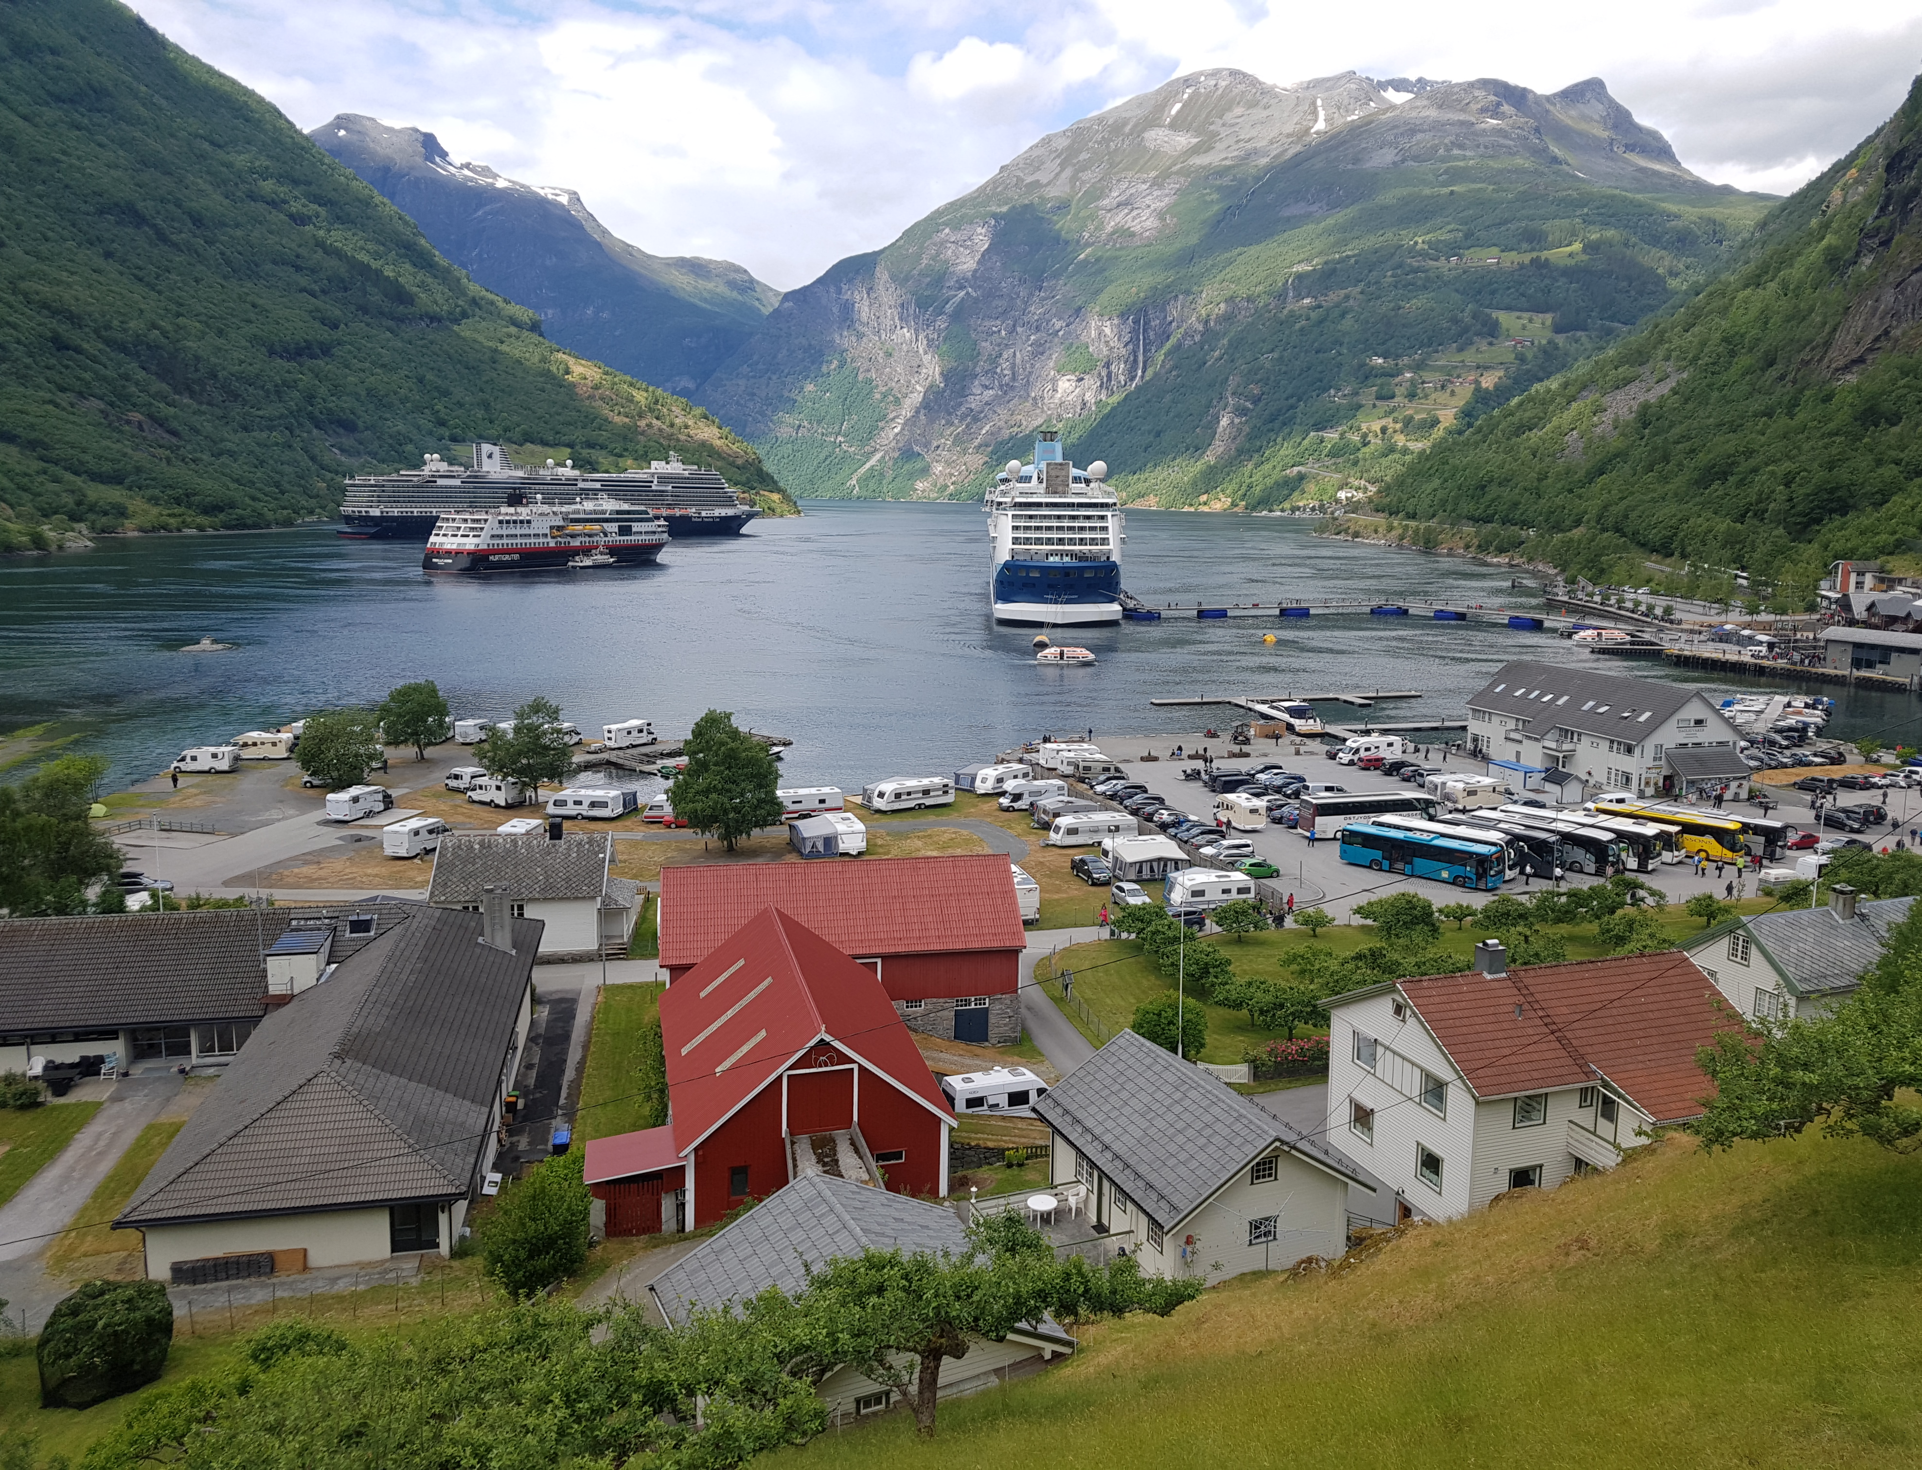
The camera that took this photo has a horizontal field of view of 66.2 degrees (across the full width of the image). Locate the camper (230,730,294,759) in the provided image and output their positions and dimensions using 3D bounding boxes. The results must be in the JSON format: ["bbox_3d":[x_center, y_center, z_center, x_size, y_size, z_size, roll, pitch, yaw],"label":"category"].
[{"bbox_3d":[-83.325,1.232,175.686,6.600,3.000,2.300,0,10,-2],"label":"camper"}]

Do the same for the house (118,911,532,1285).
[{"bbox_3d":[-28.492,14.647,72.701,12.328,5.512,36.363,-2,10,-12],"label":"house"}]

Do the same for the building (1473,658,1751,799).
[{"bbox_3d":[71.238,-1.309,163.511,13.800,10.400,32.800,-3,10,-15],"label":"building"}]

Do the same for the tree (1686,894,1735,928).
[{"bbox_3d":[55.350,13.000,108.930,3.200,2.600,3.200,1,9,0],"label":"tree"}]

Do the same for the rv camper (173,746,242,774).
[{"bbox_3d":[-82.080,2.613,160.041,6.600,2.750,2.300,0,10,3],"label":"rv camper"}]

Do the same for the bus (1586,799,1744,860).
[{"bbox_3d":[64.162,9.082,134.190,12.300,3.550,2.570,9,13,41],"label":"bus"}]

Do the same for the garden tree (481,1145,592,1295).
[{"bbox_3d":[-14.715,16.946,51.071,3.800,5.100,4.300,0,10,0],"label":"garden tree"}]

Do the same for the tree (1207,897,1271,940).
[{"bbox_3d":[18.647,12.375,98.286,4.100,2.750,4.000,0,10,0],"label":"tree"}]

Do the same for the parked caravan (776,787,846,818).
[{"bbox_3d":[-15.005,6.590,145.785,6.600,2.600,2.300,-2,10,-16],"label":"parked caravan"}]

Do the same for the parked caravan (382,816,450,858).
[{"bbox_3d":[-48.760,8.980,132.539,2.340,2.850,6.800,3,10,16],"label":"parked caravan"}]

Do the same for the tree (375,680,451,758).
[{"bbox_3d":[-61.880,-1.700,166.630,7.700,9.000,7.700,1,9,0],"label":"tree"}]

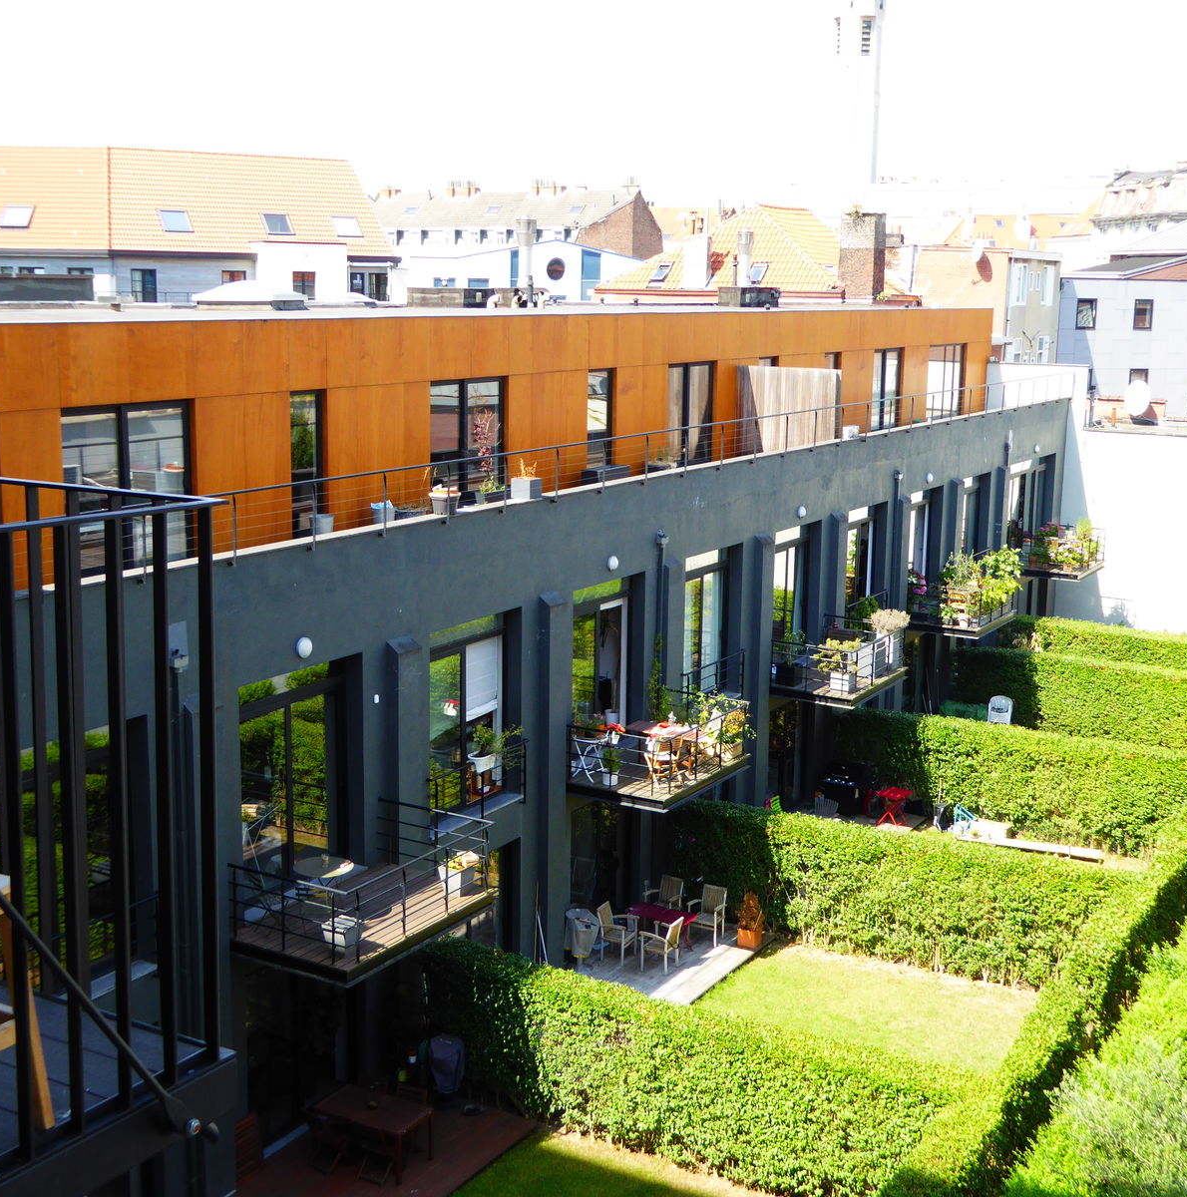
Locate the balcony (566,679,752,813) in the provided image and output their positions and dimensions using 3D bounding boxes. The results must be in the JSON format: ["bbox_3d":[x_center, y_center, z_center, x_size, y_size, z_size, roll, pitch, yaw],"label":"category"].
[{"bbox_3d":[1.173,2.583,28.212,1.928,1.200,3.160,7,13,31],"label":"balcony"}]

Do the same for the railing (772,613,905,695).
[{"bbox_3d":[5.333,1.250,34.931,1.928,1.018,3.160,7,13,31],"label":"railing"}]

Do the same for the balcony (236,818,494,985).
[{"bbox_3d":[-3.025,3.878,21.688,1.931,1.226,3.194,7,12,30],"label":"balcony"}]

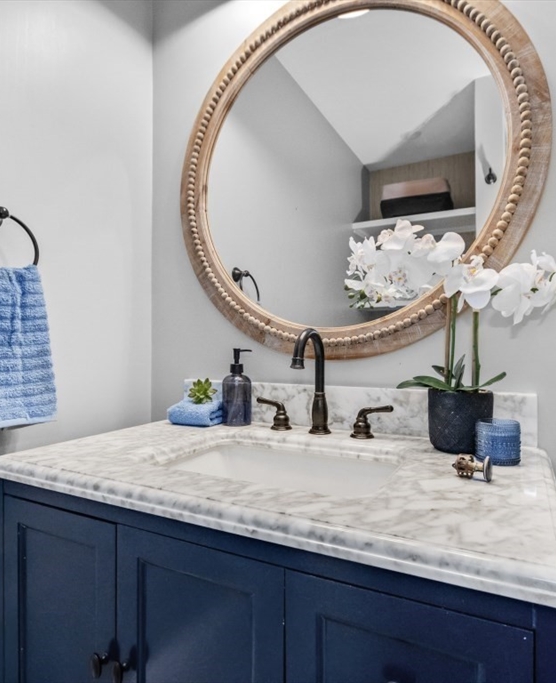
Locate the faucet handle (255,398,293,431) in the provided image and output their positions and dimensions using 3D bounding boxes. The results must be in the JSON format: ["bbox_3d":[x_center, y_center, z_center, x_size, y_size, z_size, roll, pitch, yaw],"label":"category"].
[{"bbox_3d":[-0.010,0.175,1.044,0.094,0.072,0.052,0,0,27],"label":"faucet handle"}]

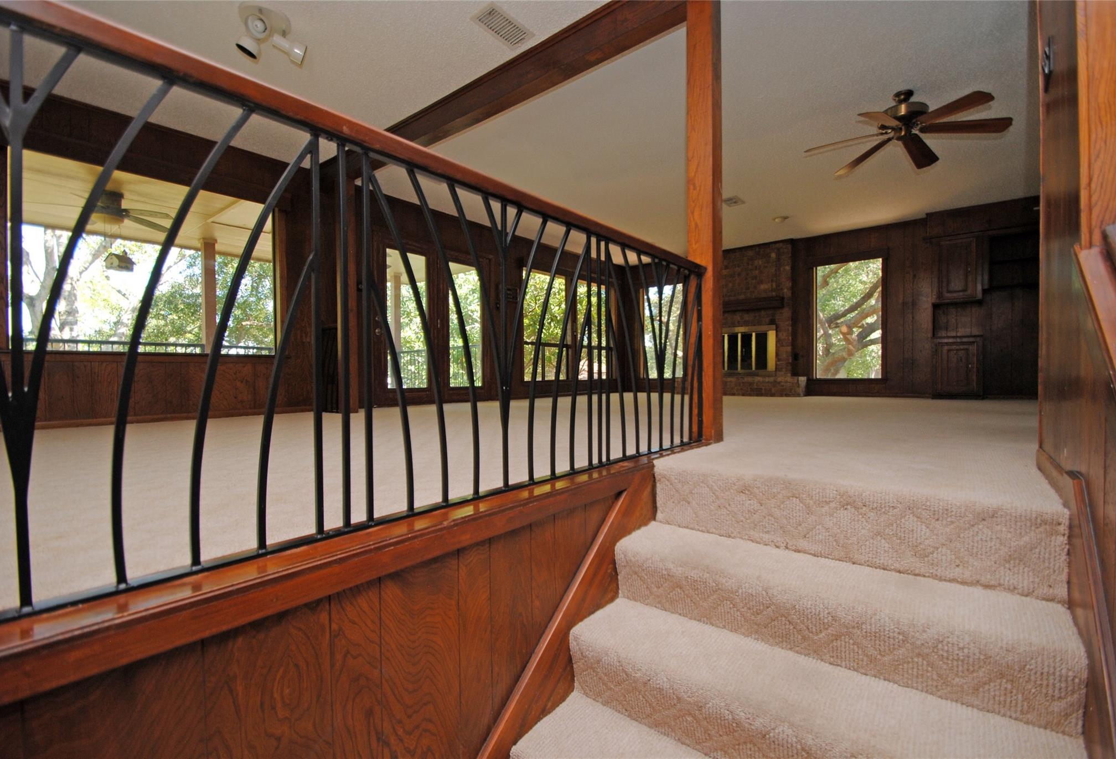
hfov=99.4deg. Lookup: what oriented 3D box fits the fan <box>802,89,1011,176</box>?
[{"bbox_3d":[2.571,-1.976,3.546,1.290,0.370,1.290,0,1,39],"label":"fan"}]

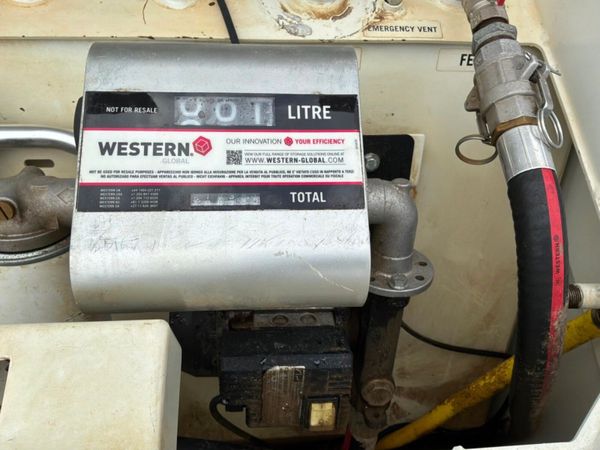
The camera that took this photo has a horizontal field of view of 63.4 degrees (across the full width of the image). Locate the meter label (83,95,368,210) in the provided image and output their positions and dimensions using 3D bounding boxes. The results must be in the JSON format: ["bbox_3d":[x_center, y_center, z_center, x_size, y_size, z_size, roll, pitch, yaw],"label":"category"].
[{"bbox_3d":[-0.062,-0.062,0.403,0.230,0.001,0.103,-1,77,-5],"label":"meter label"}]

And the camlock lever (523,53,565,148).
[{"bbox_3d":[0.211,-0.108,0.420,0.031,0.022,0.079,15,63,-45],"label":"camlock lever"}]

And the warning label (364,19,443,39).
[{"bbox_3d":[0.109,-0.207,0.515,0.084,0.001,0.024,0,66,-3],"label":"warning label"}]

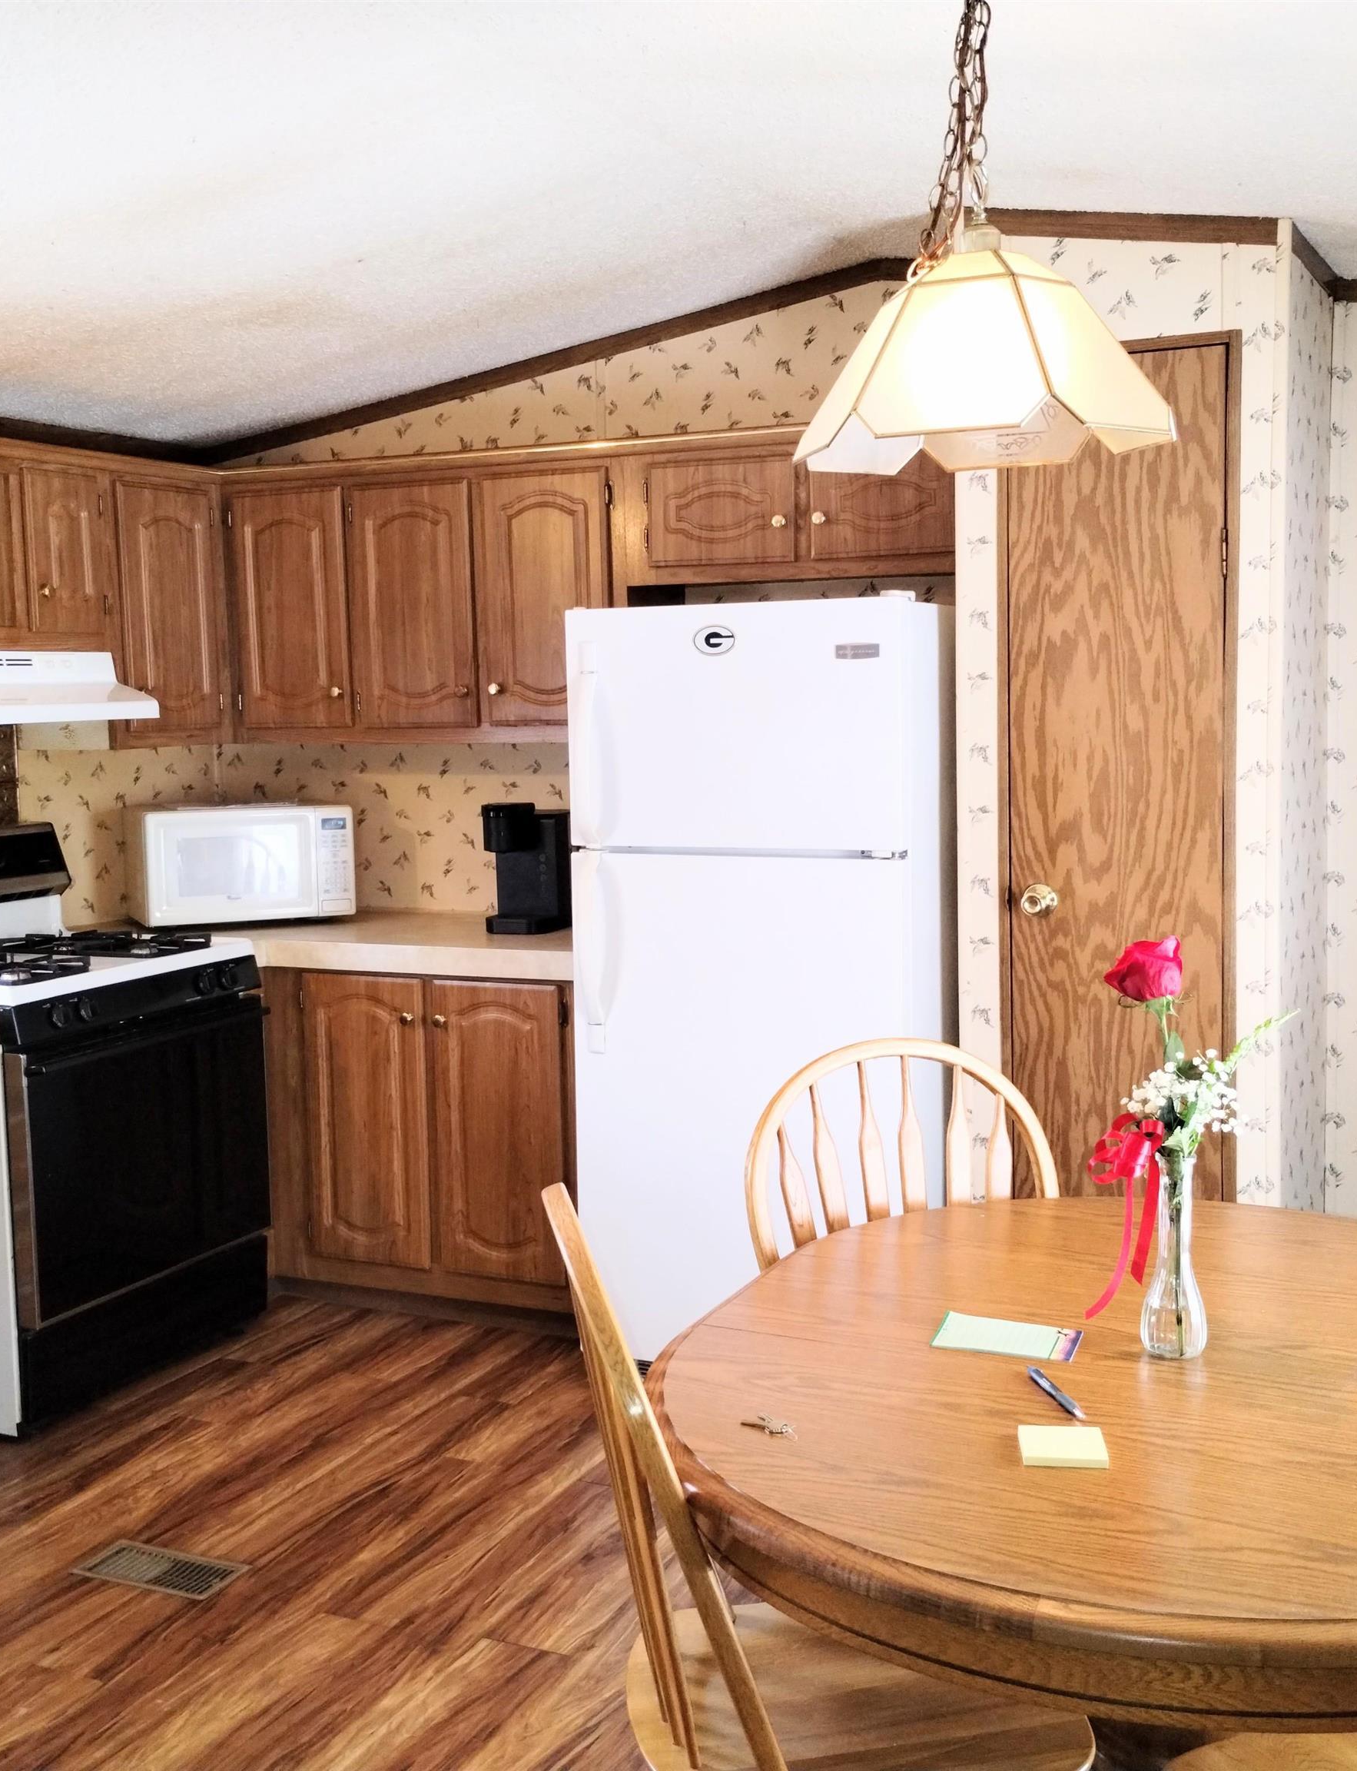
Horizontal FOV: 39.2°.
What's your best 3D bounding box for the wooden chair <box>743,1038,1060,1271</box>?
[{"bbox_3d":[0.412,0.734,2.643,0.490,0.975,0.550,-3,6,-19],"label":"wooden chair"}]

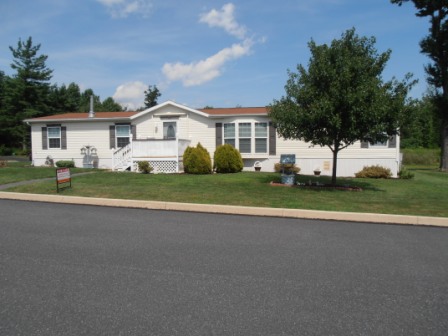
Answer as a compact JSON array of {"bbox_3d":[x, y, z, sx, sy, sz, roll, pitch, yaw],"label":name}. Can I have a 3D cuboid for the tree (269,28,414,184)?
[{"bbox_3d":[5.251,-2.771,13.926,6.300,7.000,6.000,0,2,11],"label":"tree"}]

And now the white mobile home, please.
[{"bbox_3d":[-1.107,-1.900,21.734,22.240,4.450,9.400,0,2,11],"label":"white mobile home"}]

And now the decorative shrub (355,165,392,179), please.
[{"bbox_3d":[7.567,0.202,15.712,1.750,0.660,1.200,0,2,11],"label":"decorative shrub"}]

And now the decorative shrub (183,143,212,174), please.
[{"bbox_3d":[-1.442,-0.509,16.892,1.520,1.700,1.500,0,2,0],"label":"decorative shrub"}]

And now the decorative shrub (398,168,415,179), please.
[{"bbox_3d":[9.368,0.289,15.915,0.770,0.530,0.750,0,2,11],"label":"decorative shrub"}]

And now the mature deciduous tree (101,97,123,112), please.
[{"bbox_3d":[-15.212,-4.815,41.878,4.500,9.500,4.500,0,2,11],"label":"mature deciduous tree"}]

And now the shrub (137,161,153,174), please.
[{"bbox_3d":[-4.006,-0.020,15.856,0.750,0.670,0.720,0,2,11],"label":"shrub"}]

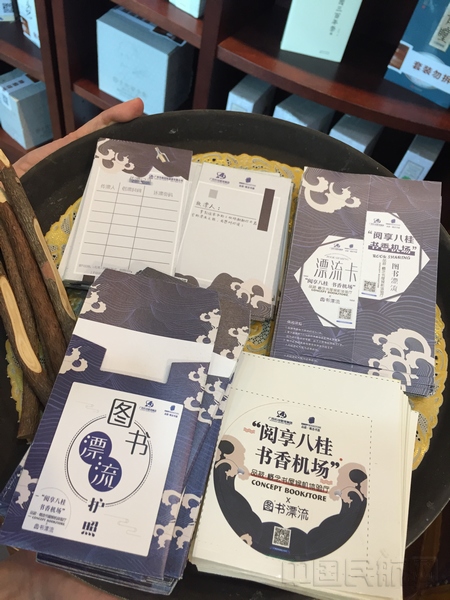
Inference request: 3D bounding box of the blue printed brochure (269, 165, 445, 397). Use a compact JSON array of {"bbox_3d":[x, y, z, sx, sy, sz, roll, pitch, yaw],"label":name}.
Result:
[{"bbox_3d":[0.121,-0.027,0.446,0.128,0.018,0.199,9,65,9],"label":"blue printed brochure"}]

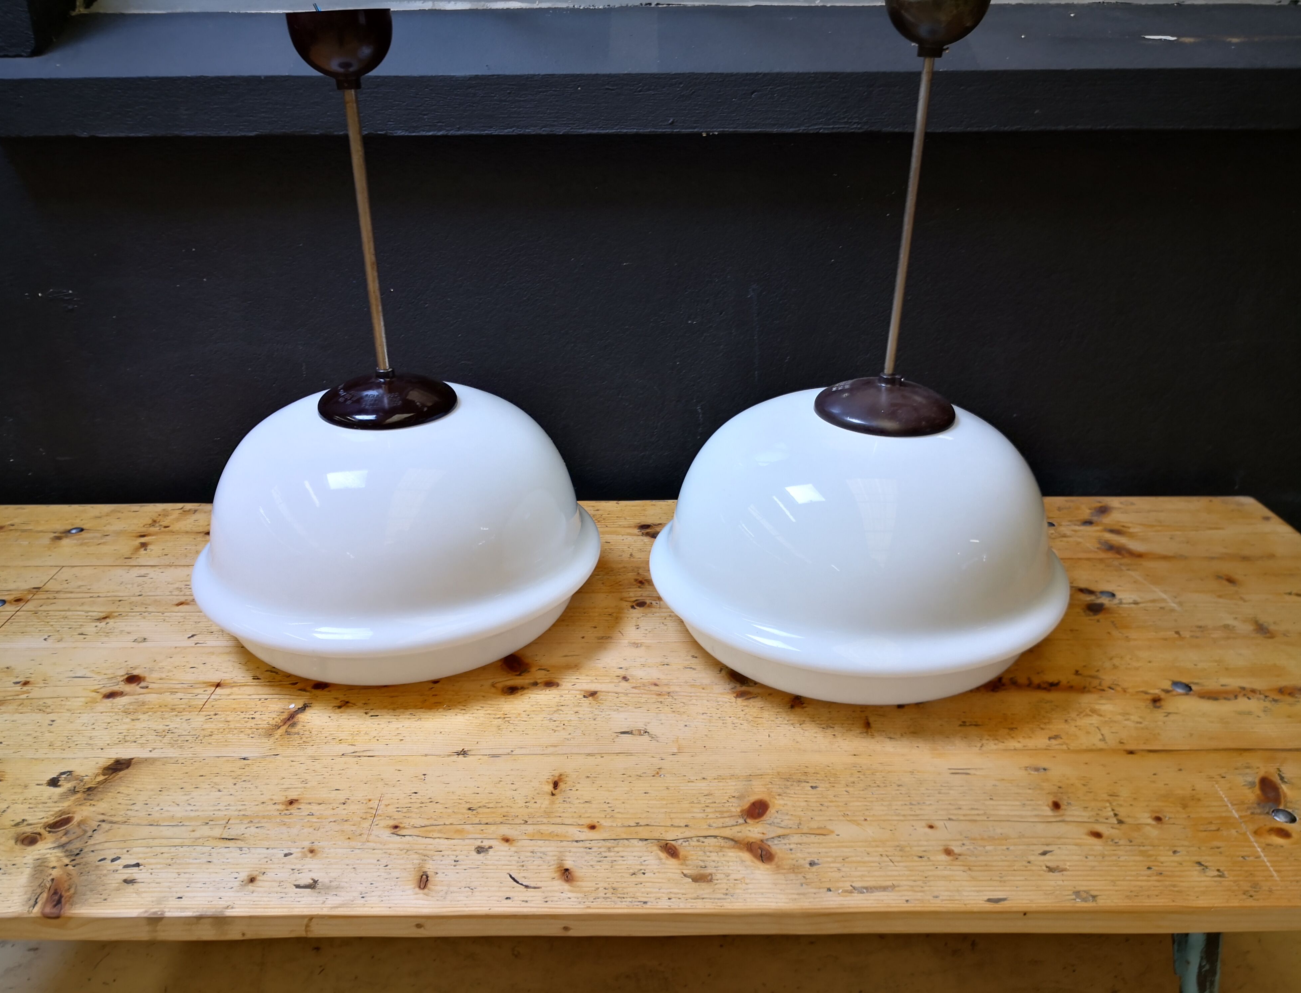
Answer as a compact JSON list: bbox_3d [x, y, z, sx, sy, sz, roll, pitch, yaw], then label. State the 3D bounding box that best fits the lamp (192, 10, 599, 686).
[{"bbox_3d":[-0.272,-0.141,1.045,0.445,0.634,0.445,0,24,0],"label":"lamp"}]

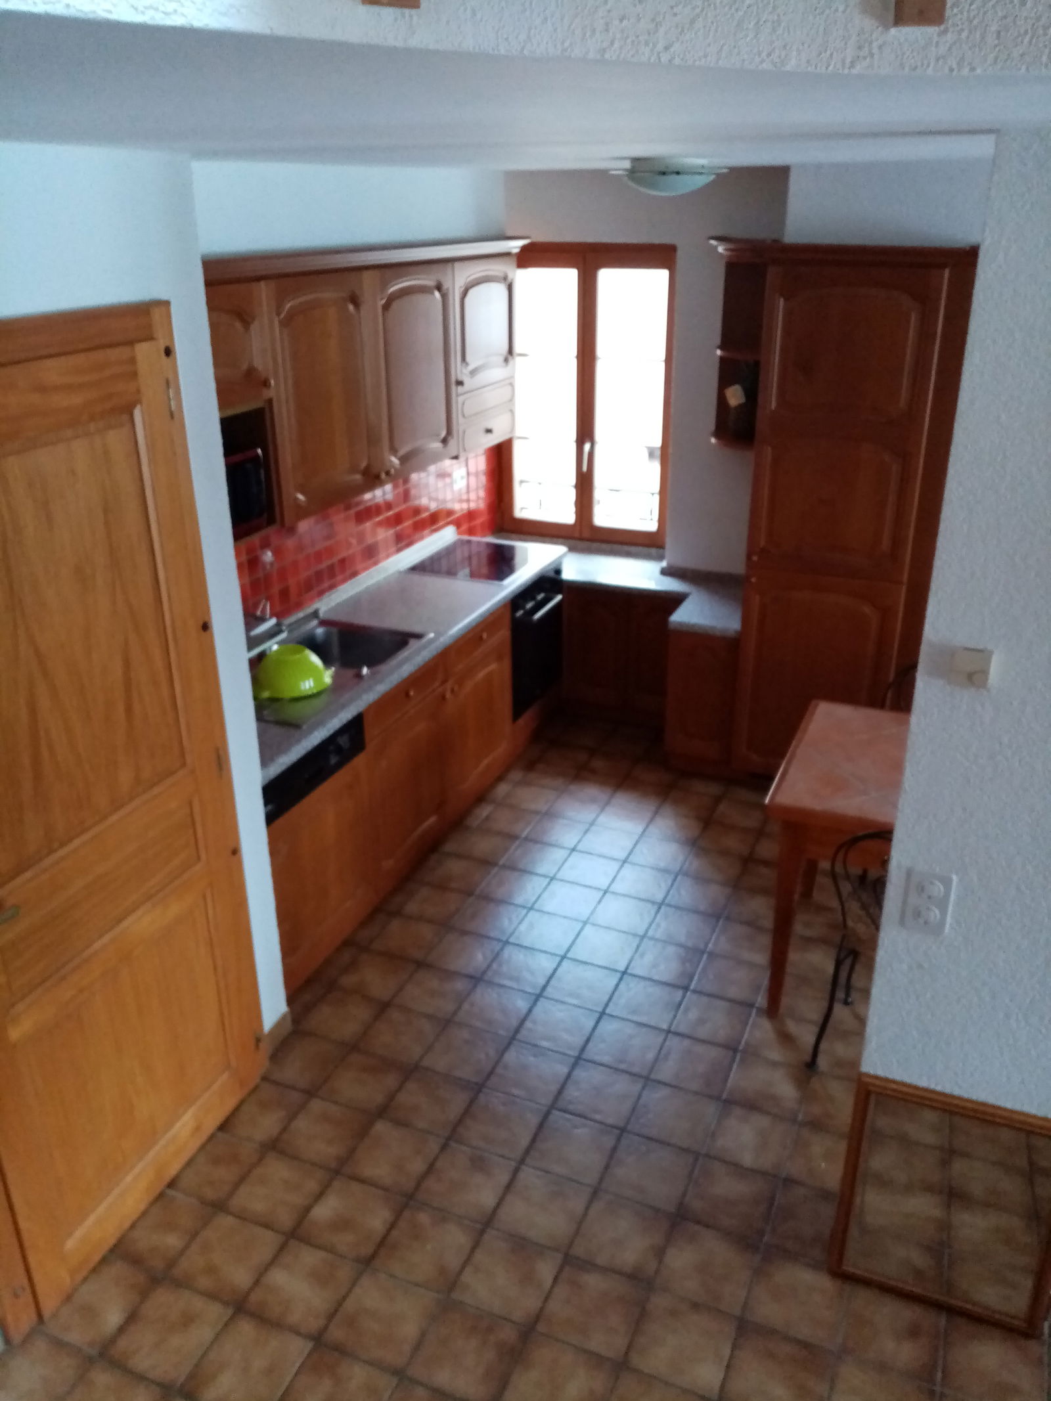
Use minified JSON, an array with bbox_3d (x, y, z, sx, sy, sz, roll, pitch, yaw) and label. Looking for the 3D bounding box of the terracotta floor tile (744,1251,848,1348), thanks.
[{"bbox_3d":[0.611,1.351,2.373,0.195,0.014,0.195,9,26,22],"label":"terracotta floor tile"}]

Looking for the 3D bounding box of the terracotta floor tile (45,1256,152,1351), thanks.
[{"bbox_3d":[-0.959,1.348,2.374,0.186,0.012,0.199,10,26,21],"label":"terracotta floor tile"}]

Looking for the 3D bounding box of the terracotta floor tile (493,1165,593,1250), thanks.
[{"bbox_3d":[0.041,1.266,2.621,0.196,0.010,0.196,9,26,22],"label":"terracotta floor tile"}]

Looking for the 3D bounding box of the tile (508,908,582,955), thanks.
[{"bbox_3d":[0.074,0.808,3.653,0.196,0.010,0.196,9,26,22],"label":"tile"}]

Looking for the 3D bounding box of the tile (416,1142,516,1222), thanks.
[{"bbox_3d":[-0.153,1.234,2.699,0.196,0.010,0.196,9,26,22],"label":"tile"}]

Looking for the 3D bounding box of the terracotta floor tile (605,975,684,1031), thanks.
[{"bbox_3d":[0.377,0.951,3.321,0.196,0.010,0.196,9,26,22],"label":"terracotta floor tile"}]

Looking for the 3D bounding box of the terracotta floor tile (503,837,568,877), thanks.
[{"bbox_3d":[0.042,0.619,4.102,0.200,0.010,0.200,9,25,22],"label":"terracotta floor tile"}]

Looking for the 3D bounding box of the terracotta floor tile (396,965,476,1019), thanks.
[{"bbox_3d":[-0.287,0.934,3.382,0.196,0.010,0.196,9,26,22],"label":"terracotta floor tile"}]

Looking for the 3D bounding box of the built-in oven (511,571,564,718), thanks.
[{"bbox_3d":[-0.184,-0.295,4.886,0.570,0.590,0.590,9,26,22],"label":"built-in oven"}]

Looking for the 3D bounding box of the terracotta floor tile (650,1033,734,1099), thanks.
[{"bbox_3d":[0.489,1.058,3.041,0.199,0.012,0.199,10,26,21],"label":"terracotta floor tile"}]

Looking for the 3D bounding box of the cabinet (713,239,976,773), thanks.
[{"bbox_3d":[1.195,-0.703,4.304,0.980,2.211,0.618,10,26,21],"label":"cabinet"}]

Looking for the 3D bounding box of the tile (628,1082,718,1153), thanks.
[{"bbox_3d":[0.412,1.164,2.946,0.197,0.010,0.197,9,26,22],"label":"tile"}]

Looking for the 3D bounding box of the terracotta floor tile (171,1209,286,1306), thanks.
[{"bbox_3d":[-0.722,1.350,2.549,0.197,0.010,0.197,9,26,22],"label":"terracotta floor tile"}]

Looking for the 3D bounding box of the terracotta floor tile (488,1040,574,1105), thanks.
[{"bbox_3d":[0.016,1.072,3.024,0.195,0.014,0.195,9,26,22],"label":"terracotta floor tile"}]

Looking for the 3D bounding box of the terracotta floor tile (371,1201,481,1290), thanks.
[{"bbox_3d":[-0.232,1.300,2.507,0.195,0.014,0.195,9,26,22],"label":"terracotta floor tile"}]

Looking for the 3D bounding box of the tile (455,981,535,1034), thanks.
[{"bbox_3d":[-0.093,0.965,3.299,0.200,0.010,0.200,9,25,22],"label":"tile"}]

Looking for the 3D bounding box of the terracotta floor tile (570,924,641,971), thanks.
[{"bbox_3d":[0.271,0.840,3.551,0.199,0.012,0.199,10,26,21],"label":"terracotta floor tile"}]

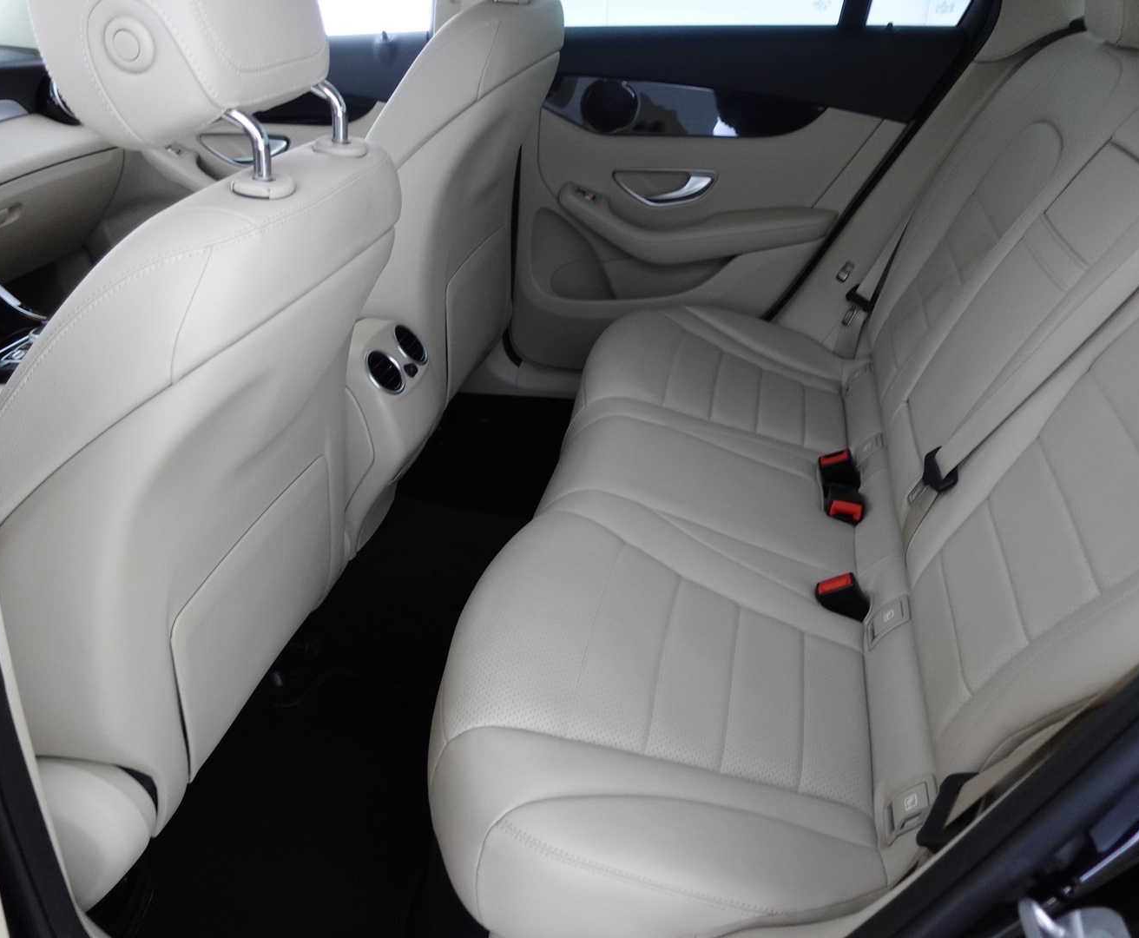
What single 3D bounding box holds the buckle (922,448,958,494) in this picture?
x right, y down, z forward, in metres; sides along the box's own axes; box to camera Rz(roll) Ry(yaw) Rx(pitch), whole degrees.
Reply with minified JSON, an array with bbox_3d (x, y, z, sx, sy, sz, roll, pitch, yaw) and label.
[{"bbox_3d":[0.472,0.001,1.195,0.022,0.045,0.062,6,55,-18],"label":"buckle"}]

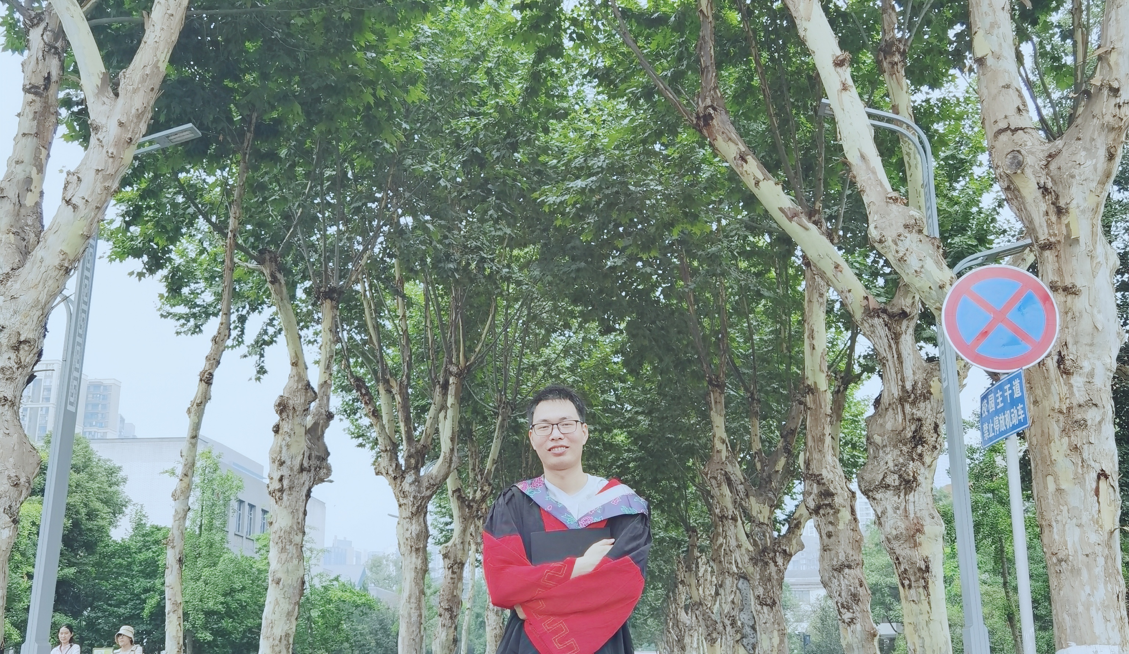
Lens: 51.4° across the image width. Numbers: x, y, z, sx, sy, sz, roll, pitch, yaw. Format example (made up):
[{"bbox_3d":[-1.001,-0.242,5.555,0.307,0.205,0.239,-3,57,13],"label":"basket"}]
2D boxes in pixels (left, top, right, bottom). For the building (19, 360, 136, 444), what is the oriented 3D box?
[{"bbox_3d":[-163.222,62.276,376.917,36.000,98.000,20.000,-1,-17,4],"label":"building"}]

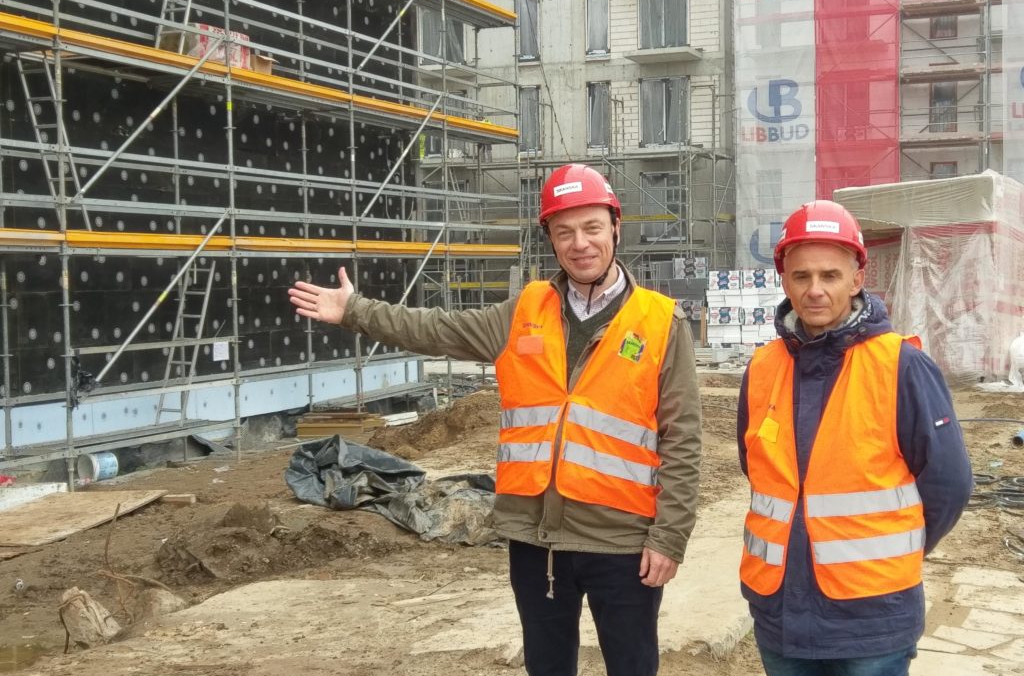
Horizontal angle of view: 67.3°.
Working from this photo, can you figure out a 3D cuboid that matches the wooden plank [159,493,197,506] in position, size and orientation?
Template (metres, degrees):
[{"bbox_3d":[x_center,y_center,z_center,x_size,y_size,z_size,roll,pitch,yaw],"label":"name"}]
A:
[{"bbox_3d":[-3.110,1.500,7.100,0.330,0.065,0.100,0,5,-3],"label":"wooden plank"}]

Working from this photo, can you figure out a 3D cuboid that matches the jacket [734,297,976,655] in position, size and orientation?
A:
[{"bbox_3d":[0.835,0.300,1.880,0.560,0.840,0.370,4,7,40],"label":"jacket"}]

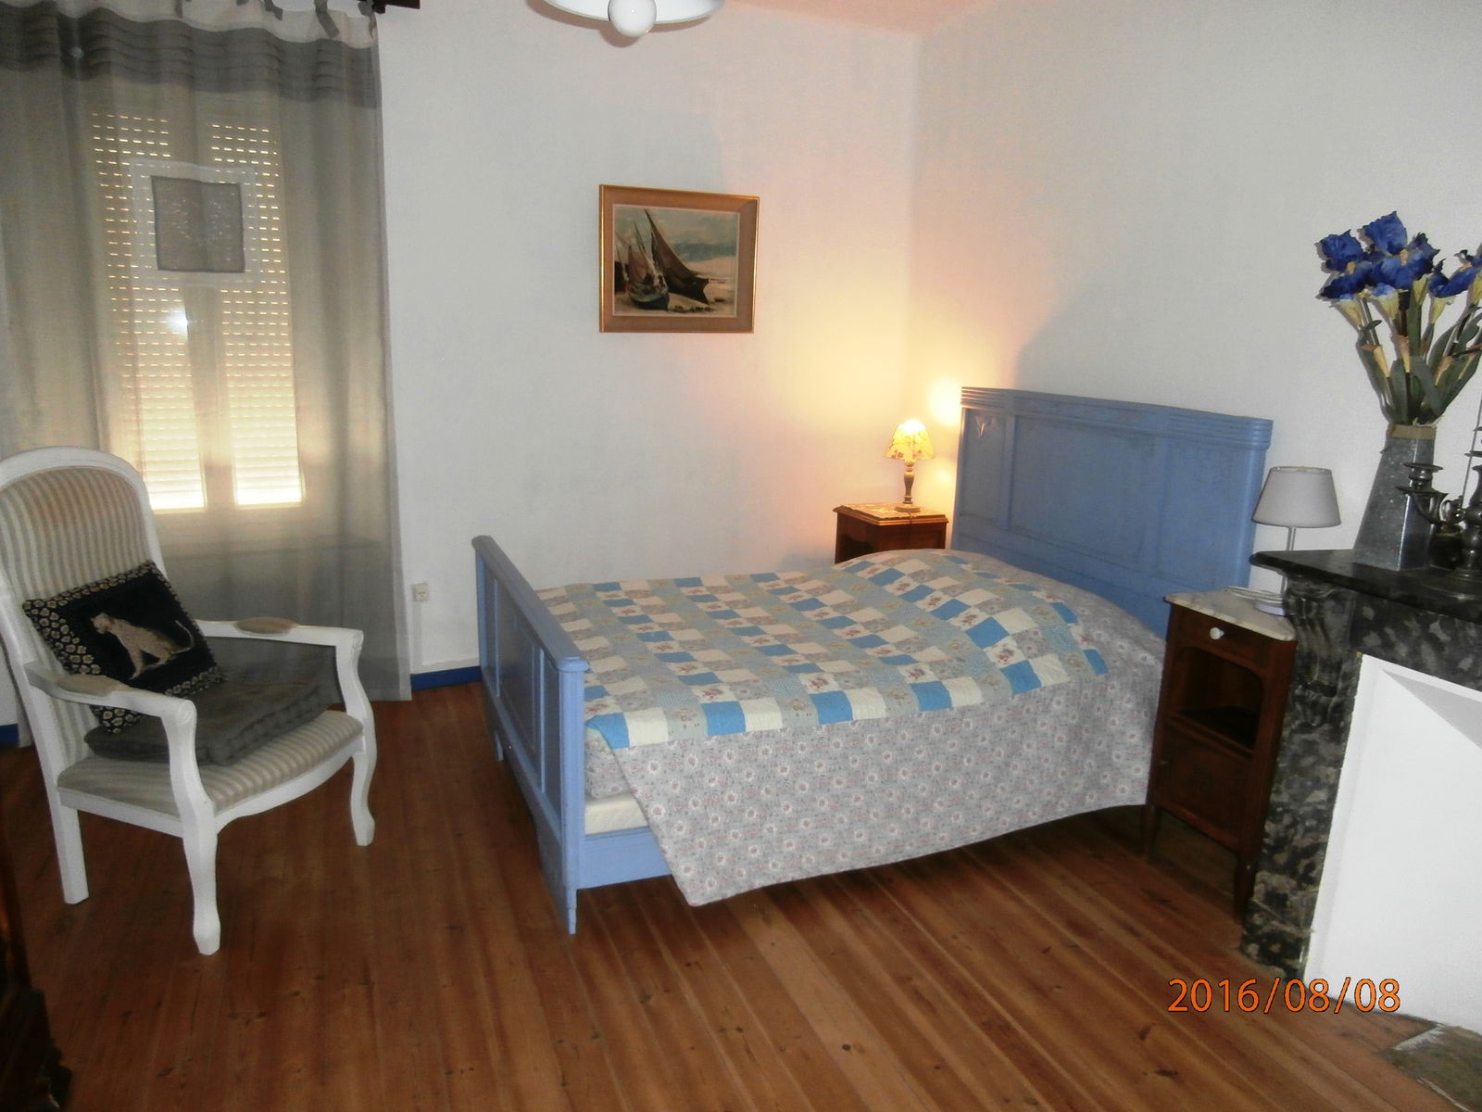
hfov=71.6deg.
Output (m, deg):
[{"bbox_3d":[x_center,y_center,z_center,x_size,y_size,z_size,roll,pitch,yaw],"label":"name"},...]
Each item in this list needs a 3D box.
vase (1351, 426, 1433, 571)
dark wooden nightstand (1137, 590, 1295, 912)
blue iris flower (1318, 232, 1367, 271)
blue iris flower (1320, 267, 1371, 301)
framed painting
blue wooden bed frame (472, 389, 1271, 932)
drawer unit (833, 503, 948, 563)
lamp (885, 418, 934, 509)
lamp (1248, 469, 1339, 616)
[{"bbox_3d":[1.496,-0.138,2.321,0.114,0.323,0.114,-3,13,-22],"label":"vase"},{"bbox_3d":[1.412,0.523,2.800,0.380,0.772,0.412,-3,13,-22],"label":"dark wooden nightstand"},{"bbox_3d":[1.288,-0.651,2.200,0.103,0.089,0.086,8,14,28],"label":"blue iris flower"},{"bbox_3d":[1.302,-0.586,2.213,0.107,0.079,0.093,9,14,28],"label":"blue iris flower"},{"bbox_3d":[-0.243,-1.201,4.229,0.679,0.565,0.037,-3,13,-22],"label":"framed painting"},{"bbox_3d":[0.255,0.105,3.428,2.080,1.253,1.560,-3,13,-22],"label":"blue wooden bed frame"},{"bbox_3d":[0.672,0.136,4.719,0.369,0.686,0.395,-3,13,-22],"label":"drawer unit"},{"bbox_3d":[0.768,-0.408,4.664,0.217,0.406,0.217,2,12,0],"label":"lamp"},{"bbox_3d":[1.450,-0.044,2.707,0.229,0.378,0.229,-3,13,-22],"label":"lamp"}]

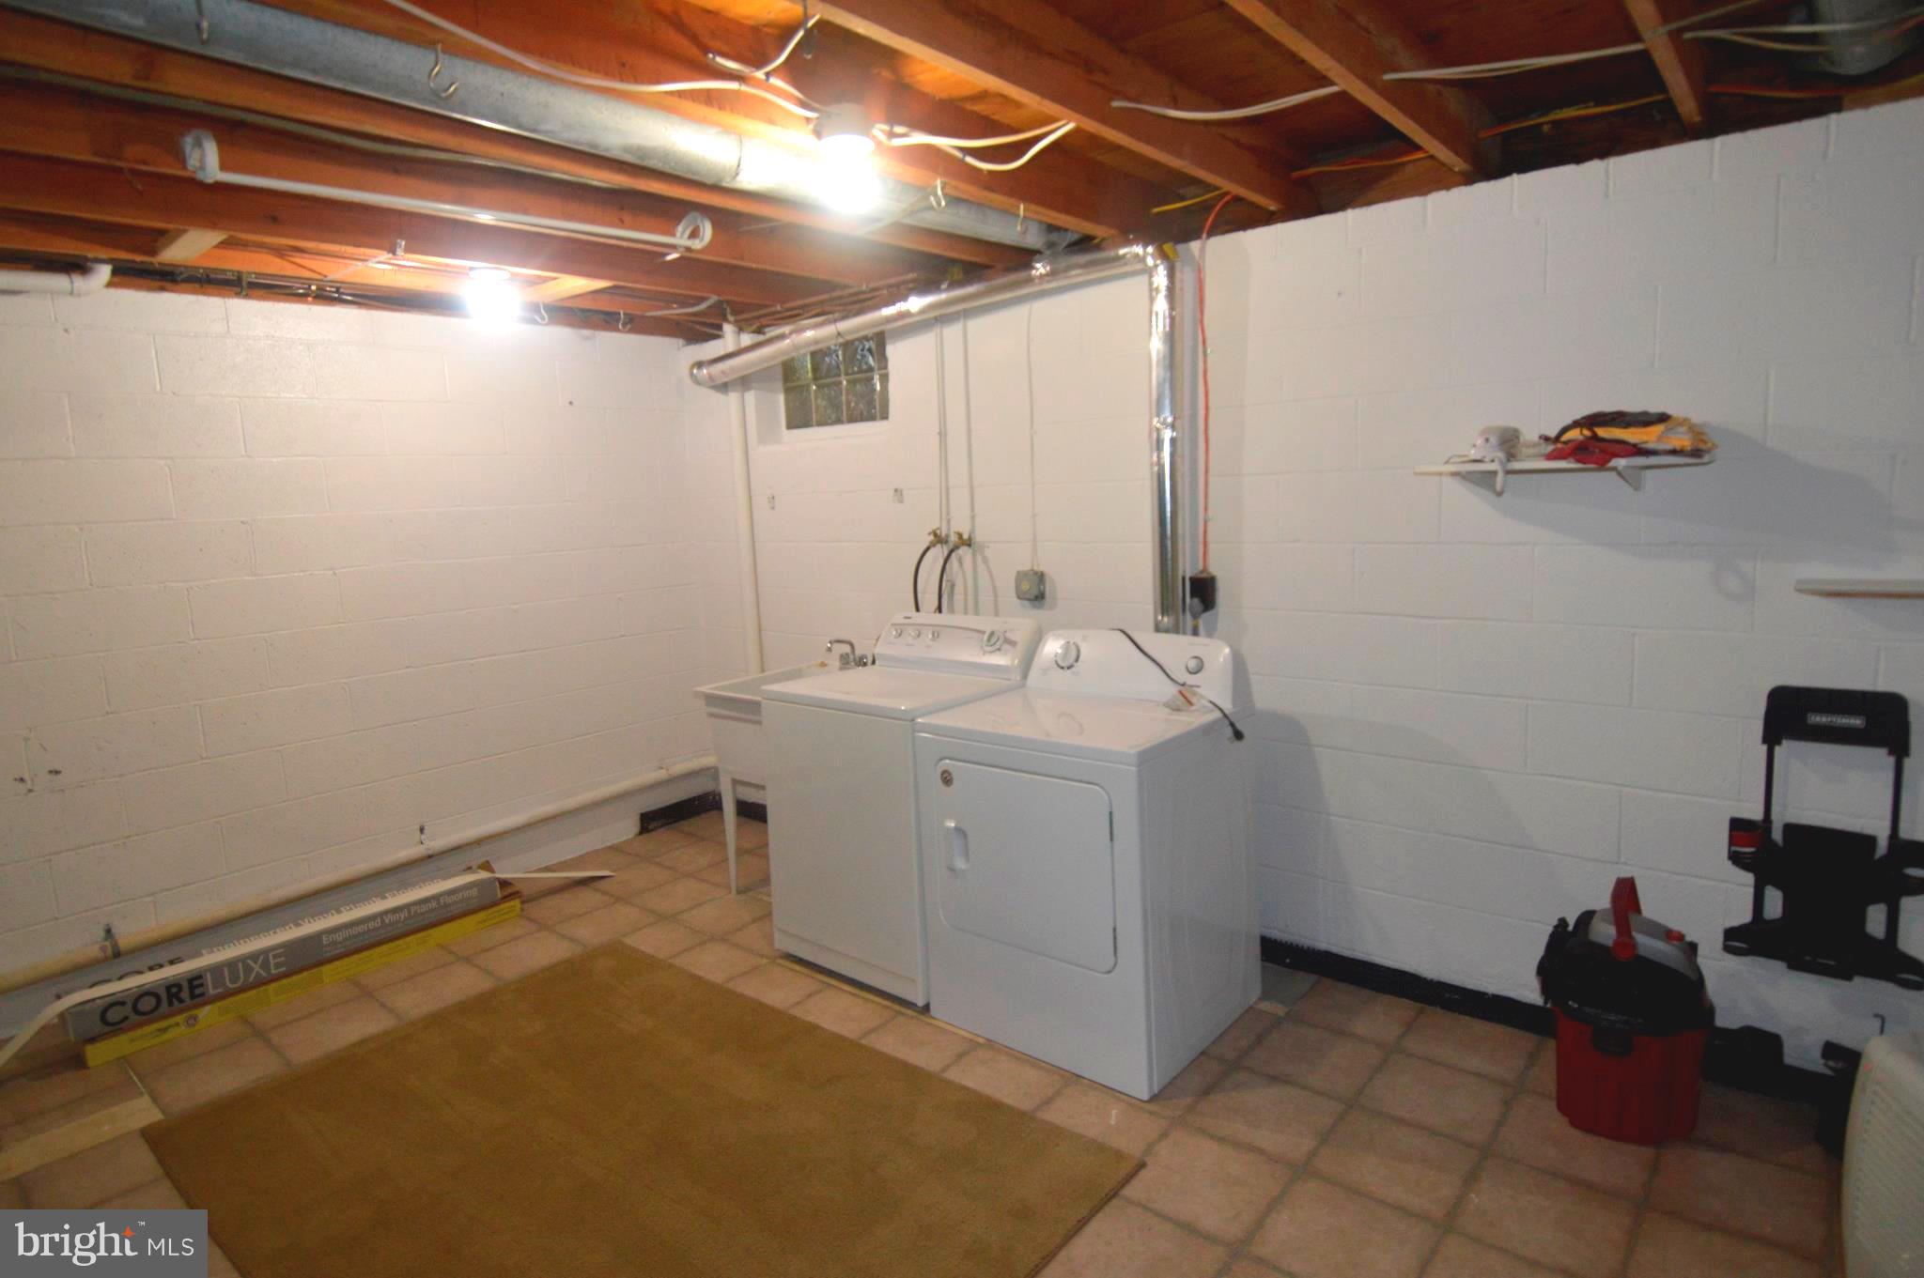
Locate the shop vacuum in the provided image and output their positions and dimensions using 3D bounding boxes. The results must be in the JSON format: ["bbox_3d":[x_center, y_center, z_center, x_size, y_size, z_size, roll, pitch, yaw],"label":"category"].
[{"bbox_3d":[1.602,0.866,2.308,0.296,0.551,0.316,-9,11,-41],"label":"shop vacuum"}]

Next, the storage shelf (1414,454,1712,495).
[{"bbox_3d":[1.455,-0.393,2.334,0.602,0.087,0.275,5,11,41],"label":"storage shelf"}]

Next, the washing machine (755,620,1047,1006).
[{"bbox_3d":[-0.194,0.508,3.277,0.704,1.122,0.663,5,10,40],"label":"washing machine"}]

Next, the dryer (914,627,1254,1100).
[{"bbox_3d":[0.363,0.566,2.808,0.724,1.097,0.658,5,10,40],"label":"dryer"}]

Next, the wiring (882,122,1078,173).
[{"bbox_3d":[0.048,-1.140,2.212,0.449,0.102,0.092,1,9,24],"label":"wiring"}]

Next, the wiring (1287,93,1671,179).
[{"bbox_3d":[1.322,-1.325,2.549,0.908,0.066,0.061,4,10,38],"label":"wiring"}]

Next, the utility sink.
[{"bbox_3d":[-0.581,0.584,3.826,0.581,0.847,0.643,5,10,40],"label":"utility sink"}]

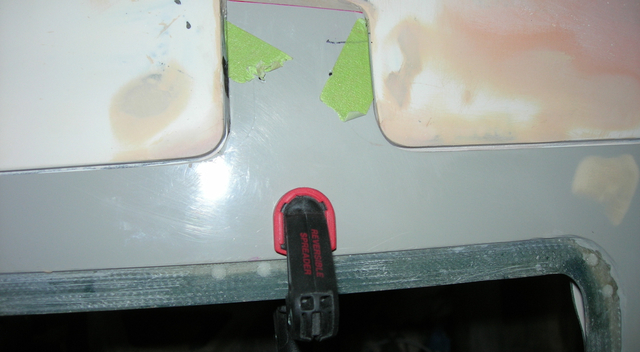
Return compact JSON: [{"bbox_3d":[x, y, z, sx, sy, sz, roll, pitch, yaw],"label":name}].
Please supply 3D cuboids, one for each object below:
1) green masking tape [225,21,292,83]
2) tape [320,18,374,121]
[{"bbox_3d":[-0.042,-0.088,0.492,0.047,0.046,0.005,-2,-2,-7],"label":"green masking tape"},{"bbox_3d":[0.022,-0.075,0.500,0.038,0.075,0.005,8,-3,-7],"label":"tape"}]

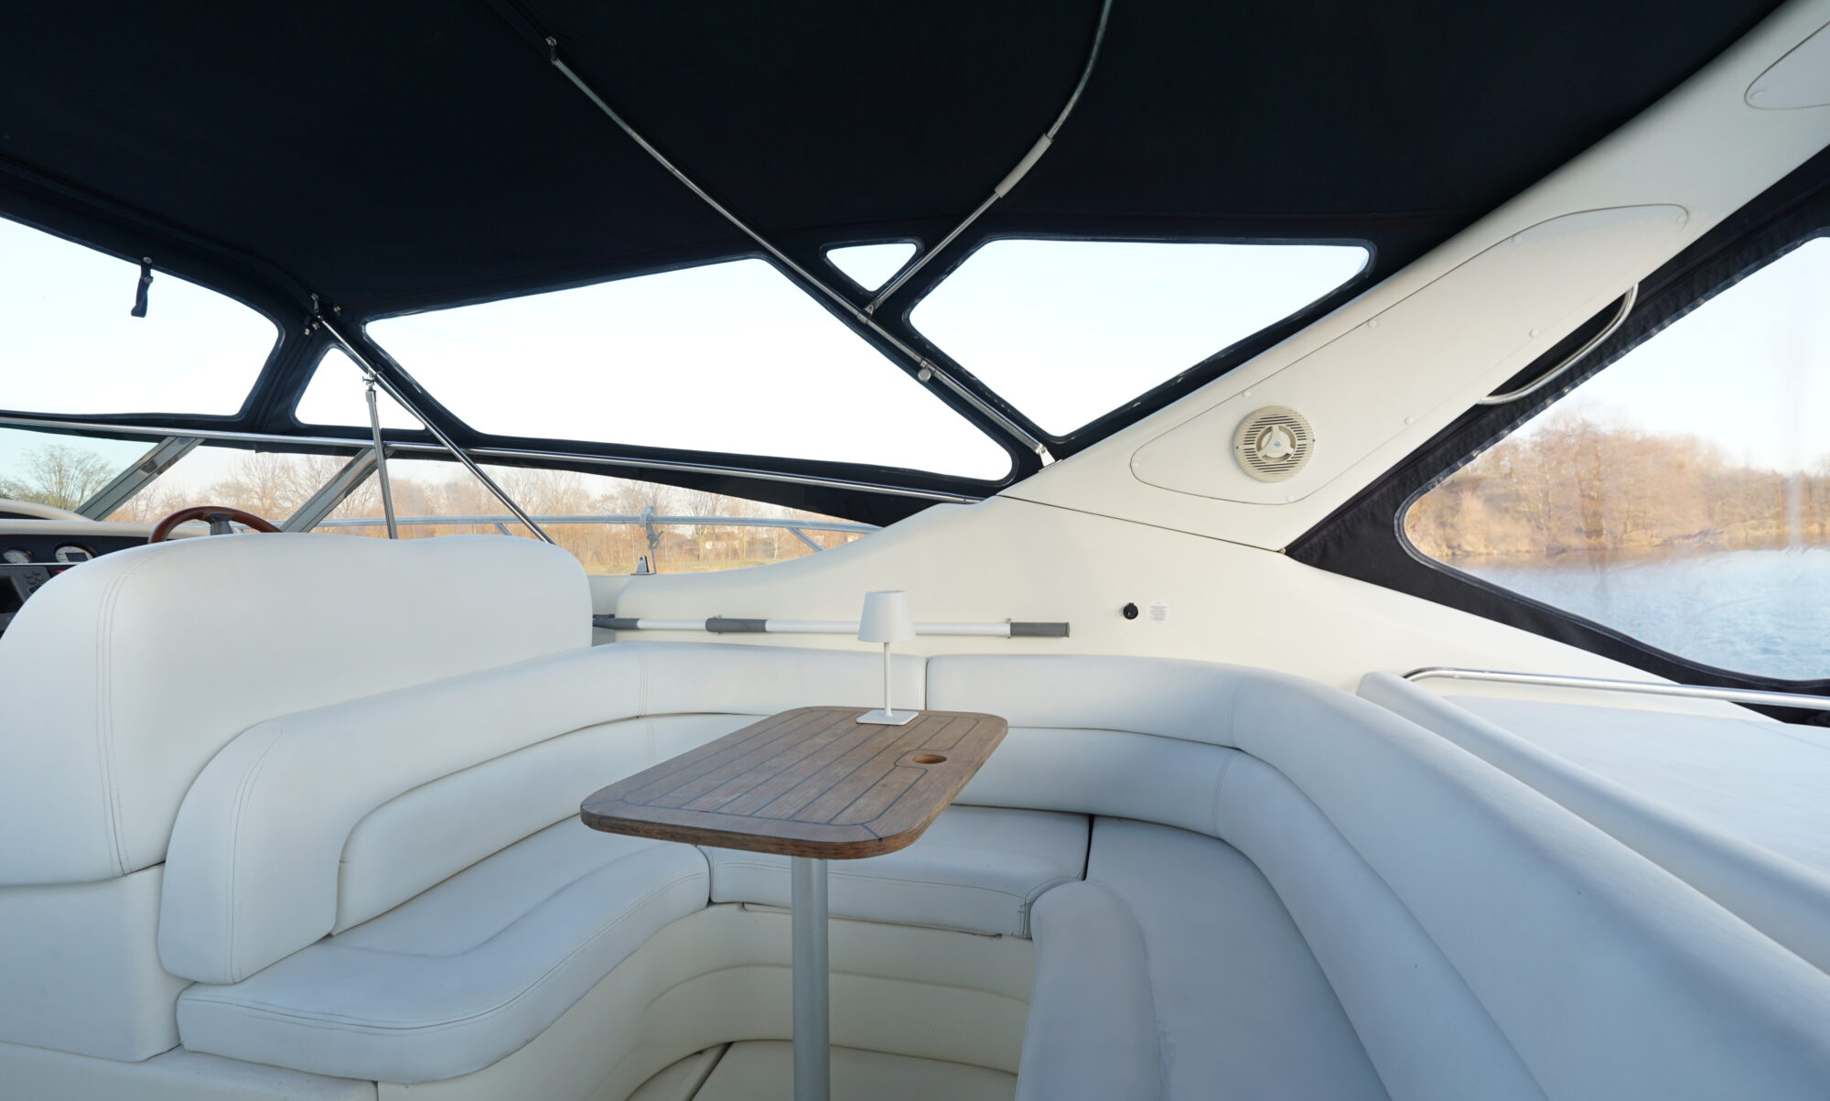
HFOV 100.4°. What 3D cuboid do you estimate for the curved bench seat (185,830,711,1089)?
[{"bbox_3d":[-0.694,0.672,1.529,0.541,0.112,0.979,-1,0,16],"label":"curved bench seat"}]

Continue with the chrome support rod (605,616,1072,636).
[{"bbox_3d":[-0.304,0.211,2.107,1.439,0.043,0.043,-1,0,14],"label":"chrome support rod"}]

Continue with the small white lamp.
[{"bbox_3d":[-0.060,0.225,1.635,0.122,0.270,0.122,-2,0,17],"label":"small white lamp"}]

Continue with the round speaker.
[{"bbox_3d":[0.824,-0.243,1.750,0.176,0.176,0.035,-1,7,15],"label":"round speaker"}]

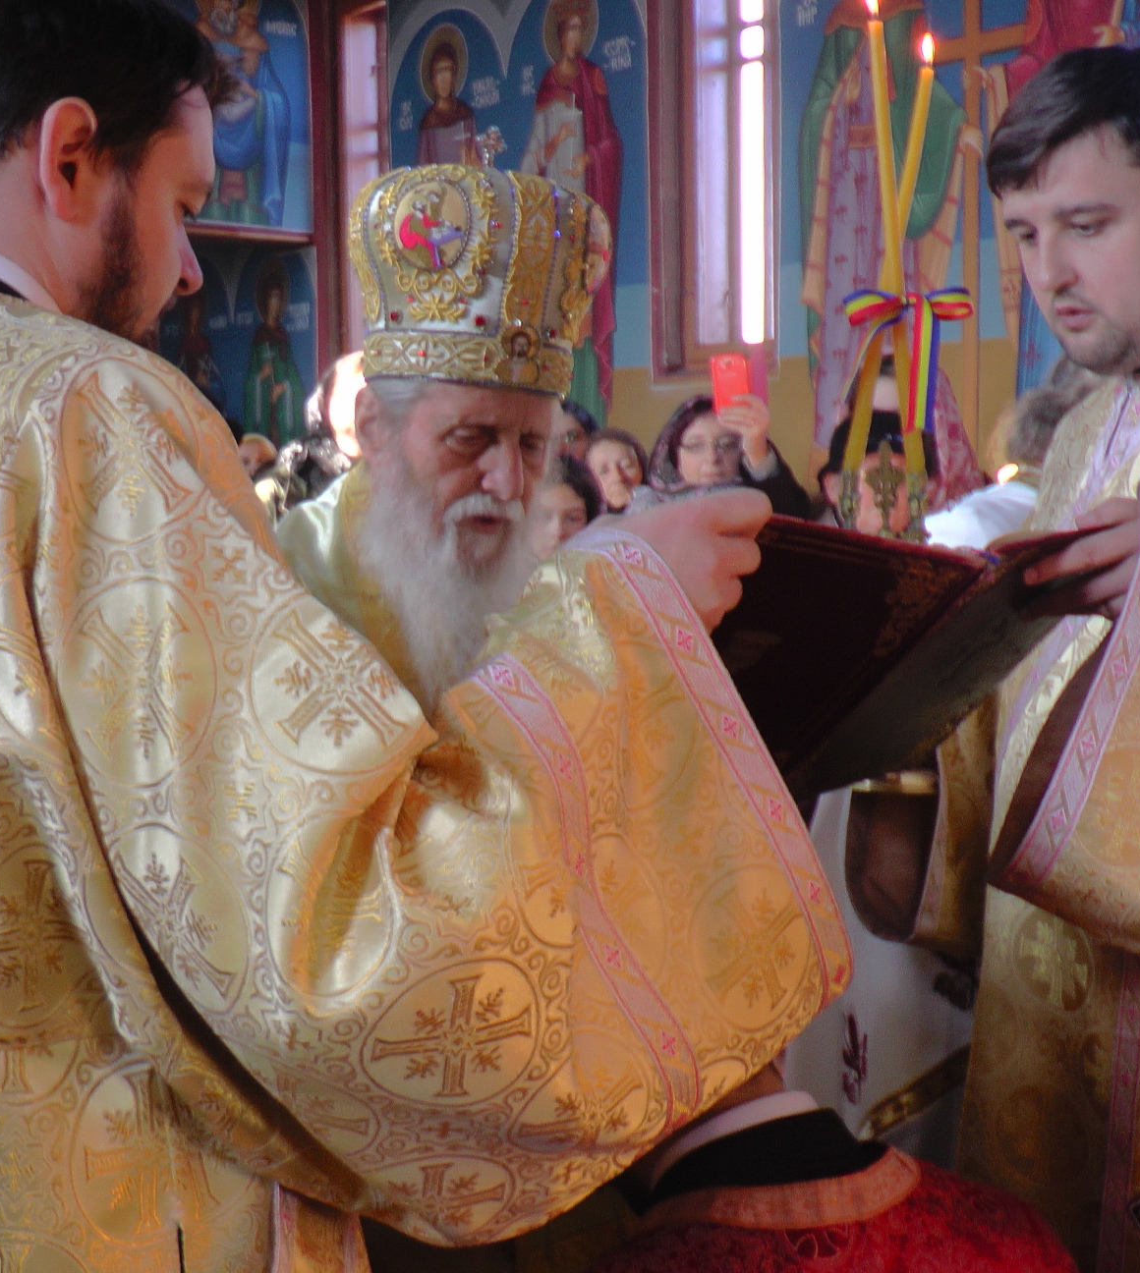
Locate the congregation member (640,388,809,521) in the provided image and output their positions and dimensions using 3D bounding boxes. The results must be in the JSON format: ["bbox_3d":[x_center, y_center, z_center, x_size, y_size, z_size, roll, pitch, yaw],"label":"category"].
[{"bbox_3d":[0.341,0.241,4.266,0.500,1.620,0.380,-1,5,-3],"label":"congregation member"}]

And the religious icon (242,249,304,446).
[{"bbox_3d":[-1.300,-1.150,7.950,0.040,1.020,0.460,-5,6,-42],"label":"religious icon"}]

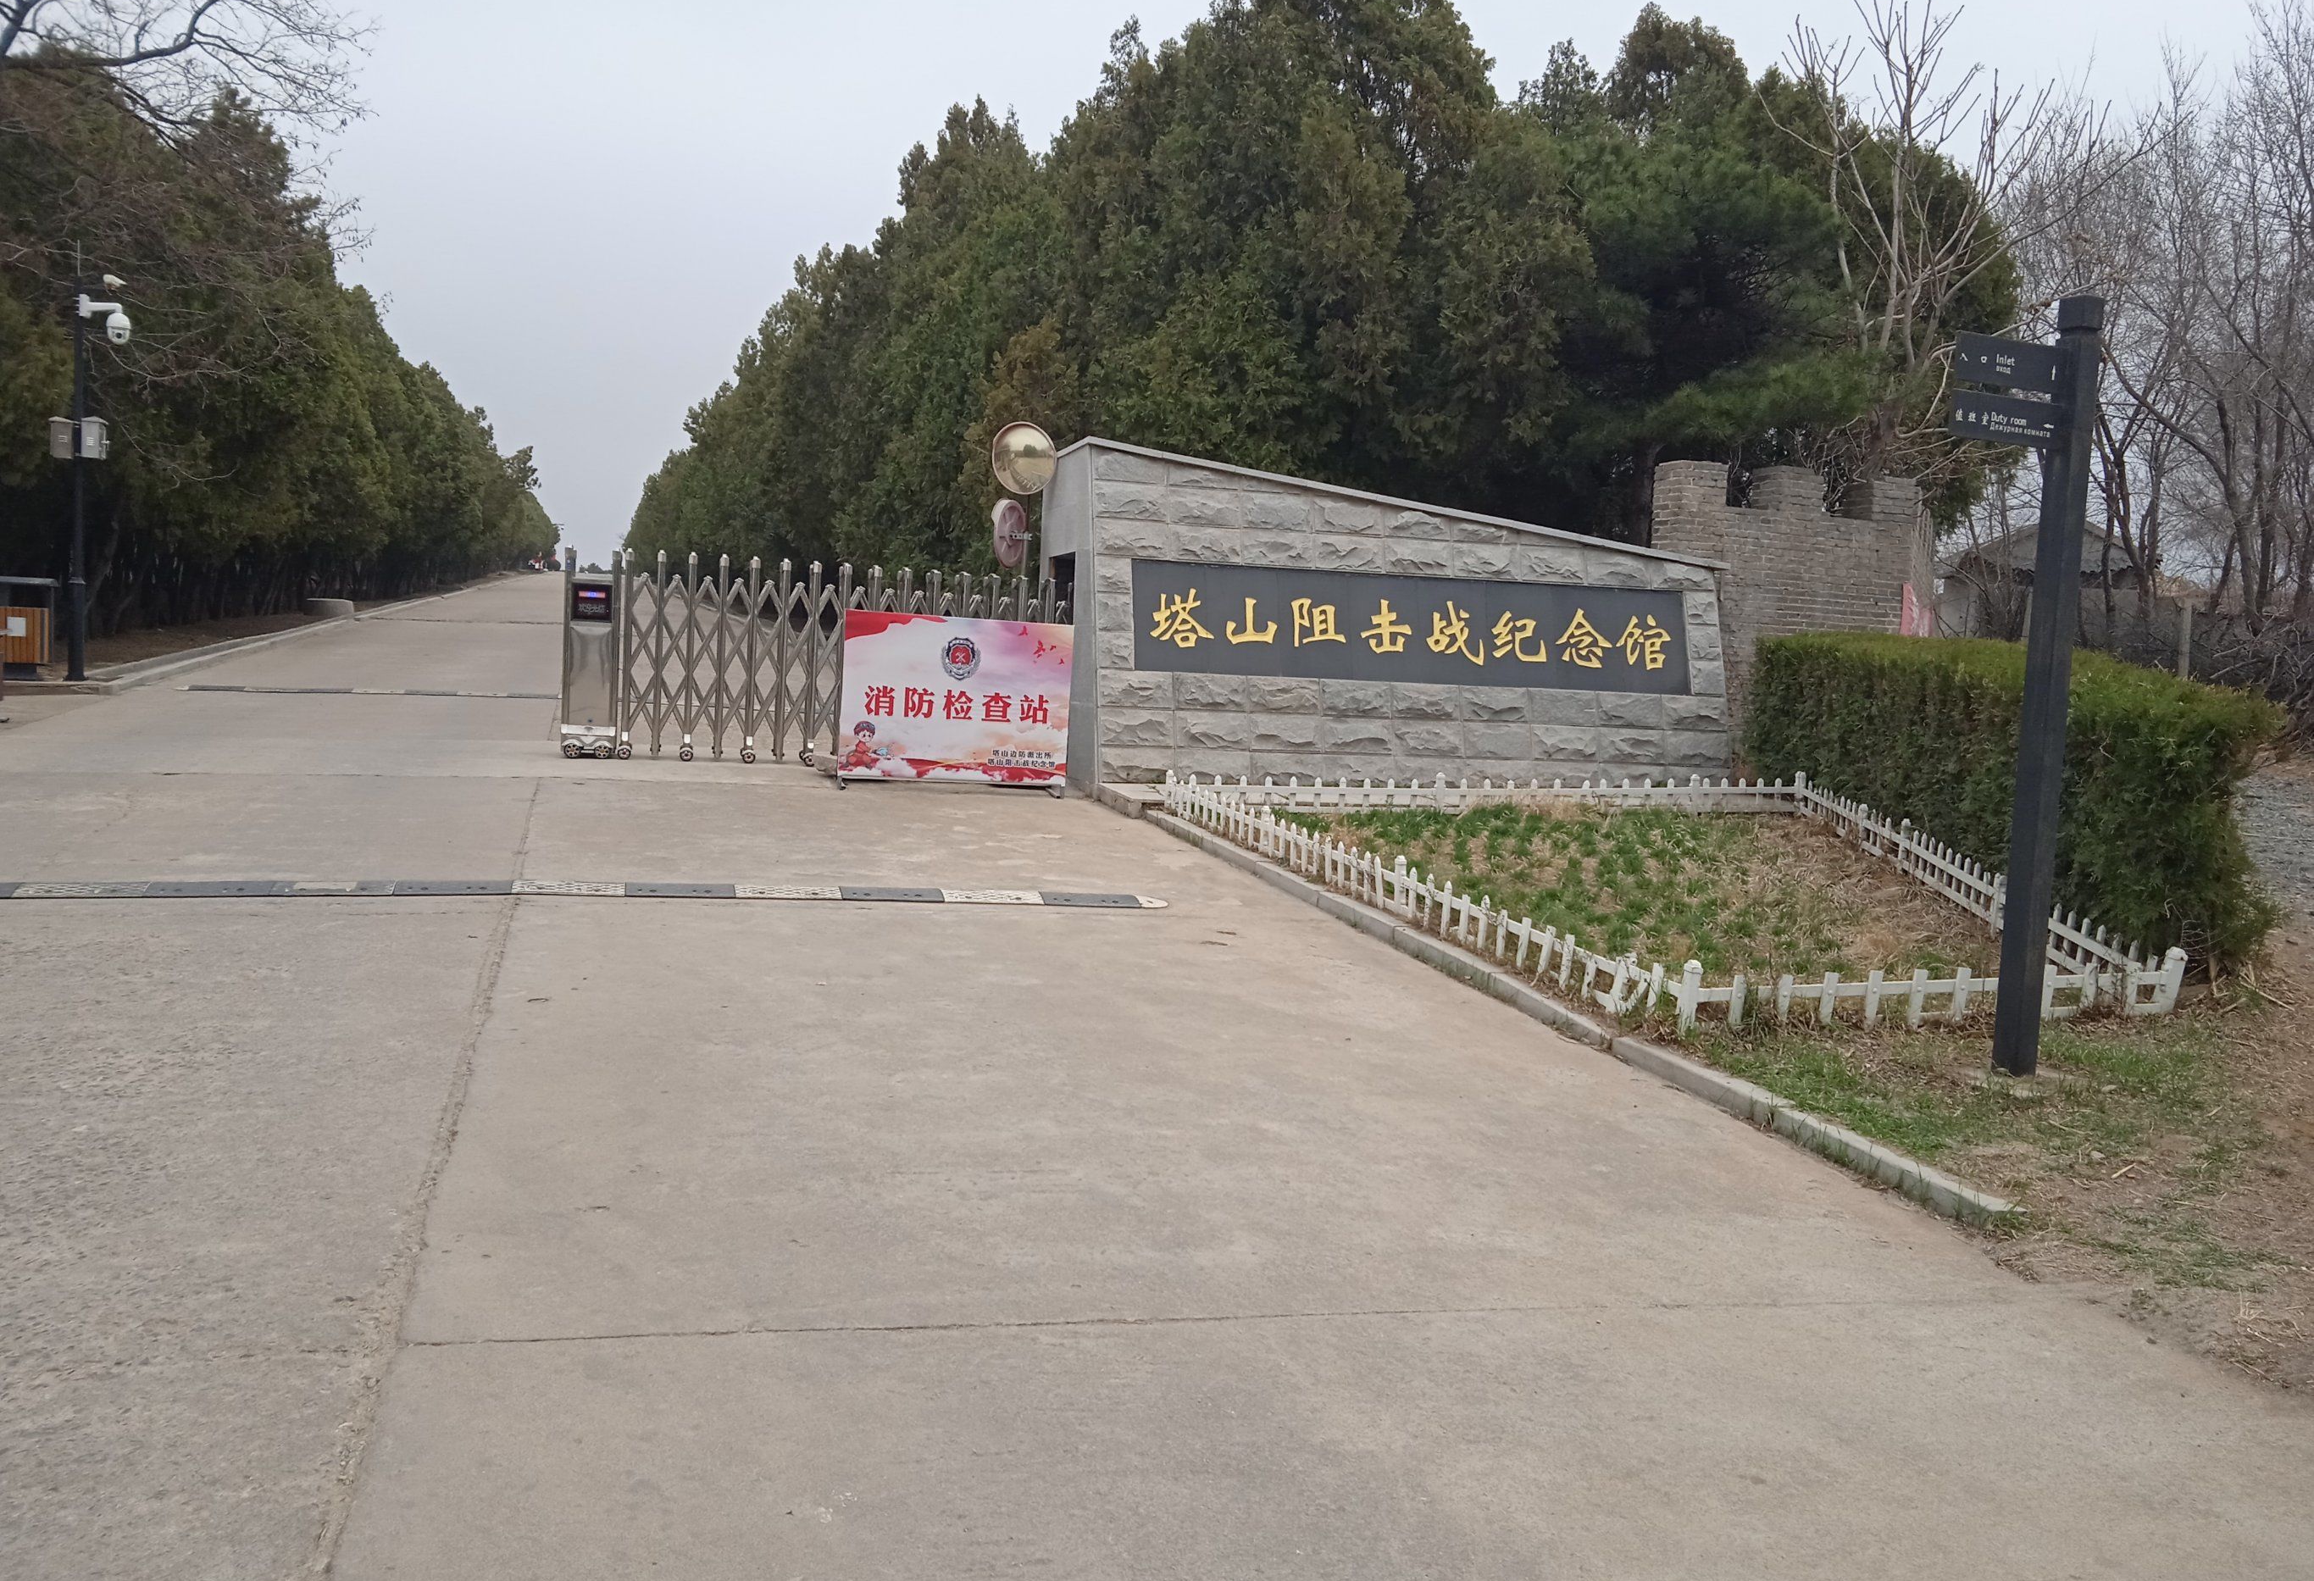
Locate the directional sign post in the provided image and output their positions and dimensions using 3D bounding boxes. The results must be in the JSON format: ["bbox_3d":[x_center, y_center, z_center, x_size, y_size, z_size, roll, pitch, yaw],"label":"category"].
[{"bbox_3d":[2.838,-0.334,6.313,0.700,2.660,0.150,1,6,-27],"label":"directional sign post"}]

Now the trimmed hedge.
[{"bbox_3d":[5.228,-0.173,12.691,0.750,1.360,9.400,4,5,7],"label":"trimmed hedge"}]

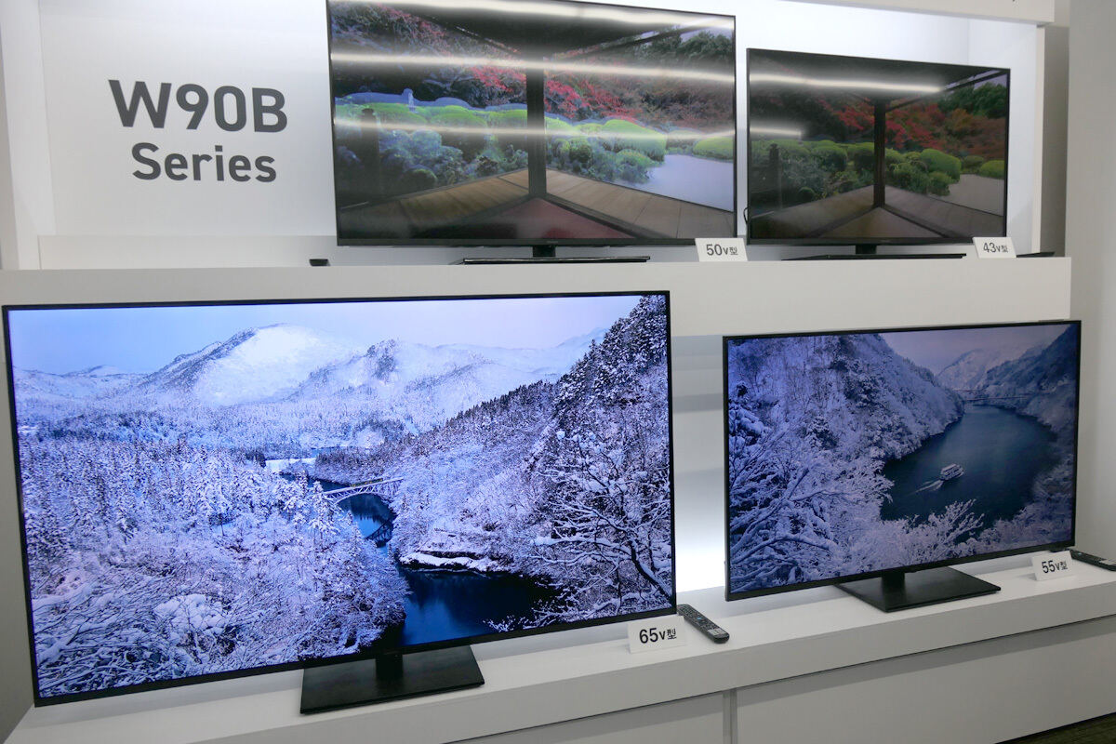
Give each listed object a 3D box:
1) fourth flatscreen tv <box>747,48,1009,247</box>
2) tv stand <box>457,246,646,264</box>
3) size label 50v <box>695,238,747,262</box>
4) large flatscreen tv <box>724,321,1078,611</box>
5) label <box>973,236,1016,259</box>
[{"bbox_3d":[0.998,-0.674,2.320,0.963,0.562,0.075,-3,5,-16],"label":"fourth flatscreen tv"},{"bbox_3d":[-0.025,-0.323,2.053,0.490,0.060,0.220,-3,5,-15],"label":"tv stand"},{"bbox_3d":[0.461,-0.345,2.108,0.146,0.069,0.025,-3,5,-15],"label":"size label 50v"},{"bbox_3d":[1.031,0.251,2.158,1.240,0.757,0.250,-3,5,-17],"label":"large flatscreen tv"},{"bbox_3d":[1.358,-0.387,2.320,0.146,0.069,0.025,-3,5,-16],"label":"label"}]

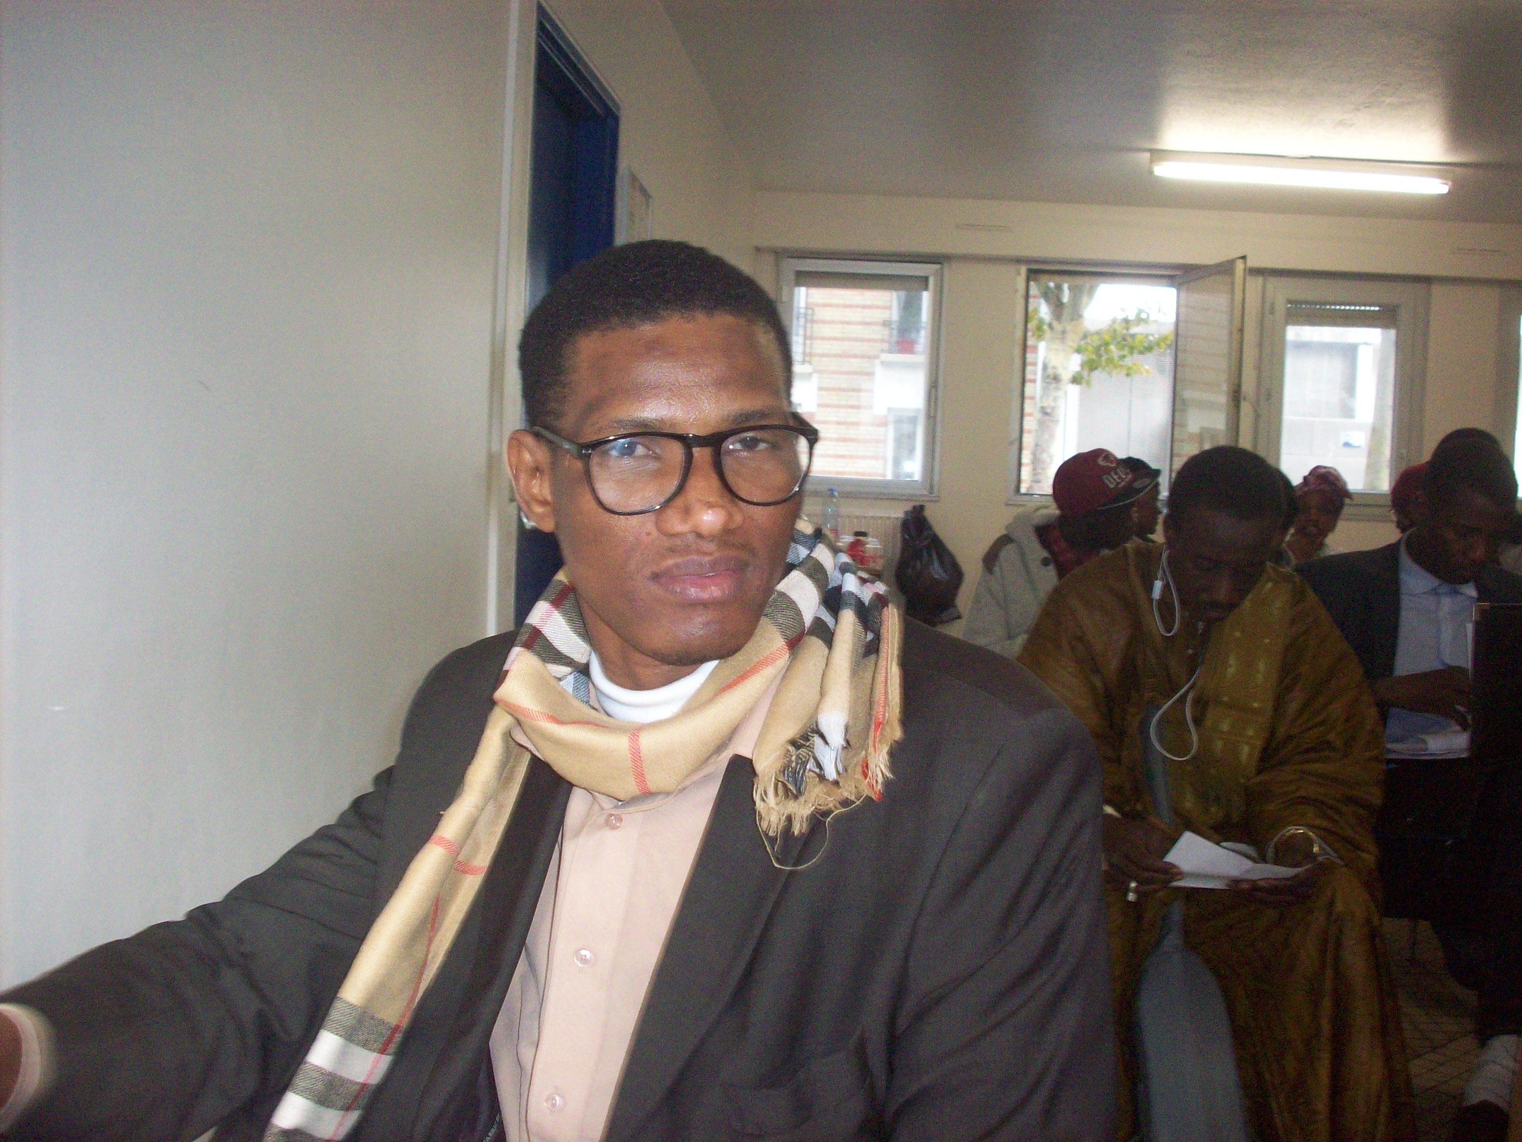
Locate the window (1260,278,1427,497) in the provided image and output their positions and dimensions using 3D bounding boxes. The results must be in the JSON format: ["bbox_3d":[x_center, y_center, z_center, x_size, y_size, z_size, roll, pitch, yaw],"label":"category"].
[{"bbox_3d":[2.811,-0.869,7.850,0.785,1.070,0.090,2,3,2],"label":"window"}]

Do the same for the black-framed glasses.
[{"bbox_3d":[-0.054,-0.069,0.963,0.142,0.047,0.142,-4,11,-17],"label":"black-framed glasses"}]

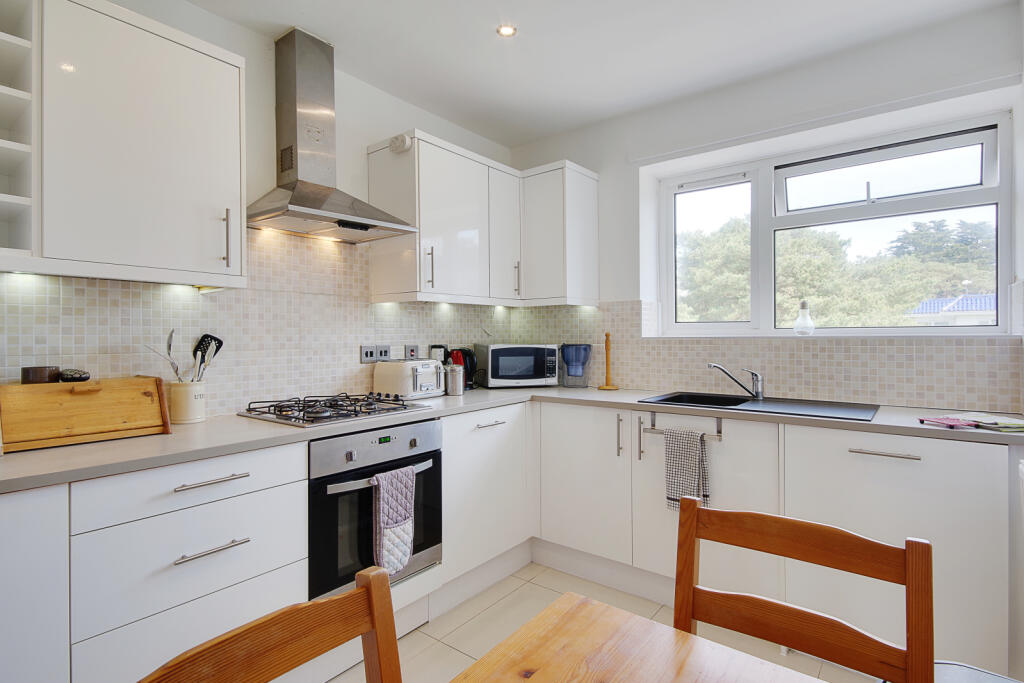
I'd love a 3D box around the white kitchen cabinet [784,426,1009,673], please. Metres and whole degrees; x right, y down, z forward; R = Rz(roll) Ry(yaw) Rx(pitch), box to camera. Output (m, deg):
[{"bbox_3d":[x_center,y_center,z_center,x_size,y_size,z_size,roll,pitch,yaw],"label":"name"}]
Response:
[{"bbox_3d":[1.443,0.657,1.959,0.604,0.715,0.575,0,0,38],"label":"white kitchen cabinet"}]

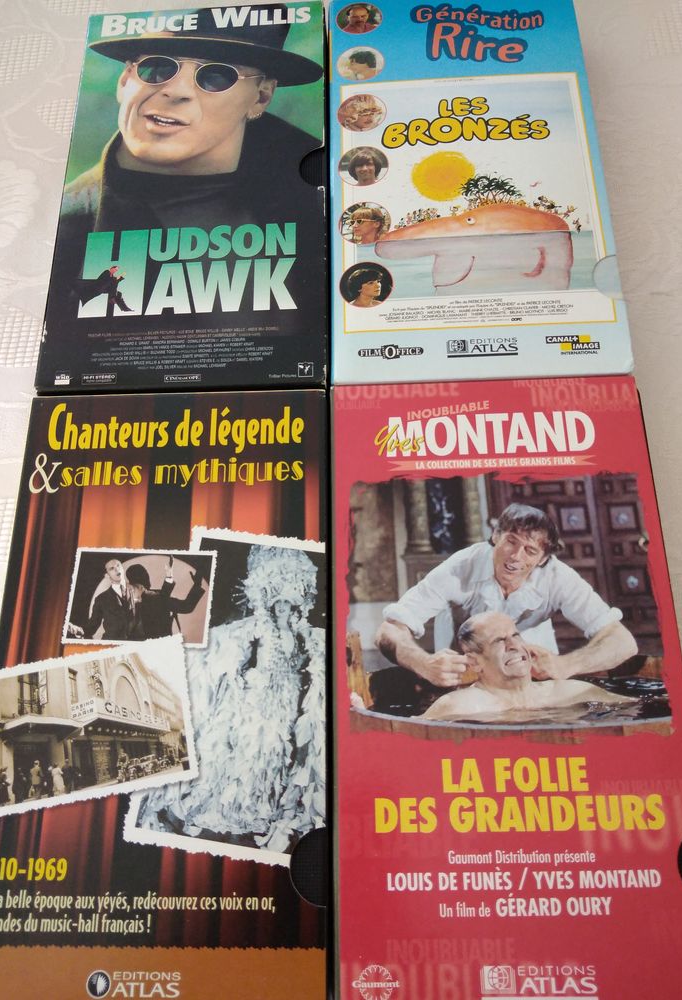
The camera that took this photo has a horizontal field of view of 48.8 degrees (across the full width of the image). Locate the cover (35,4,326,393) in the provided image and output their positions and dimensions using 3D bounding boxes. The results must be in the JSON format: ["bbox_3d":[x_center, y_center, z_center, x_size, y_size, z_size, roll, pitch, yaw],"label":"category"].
[{"bbox_3d":[-0.058,-0.125,0.313,0.104,0.027,0.189,-1,70,2],"label":"cover"}]

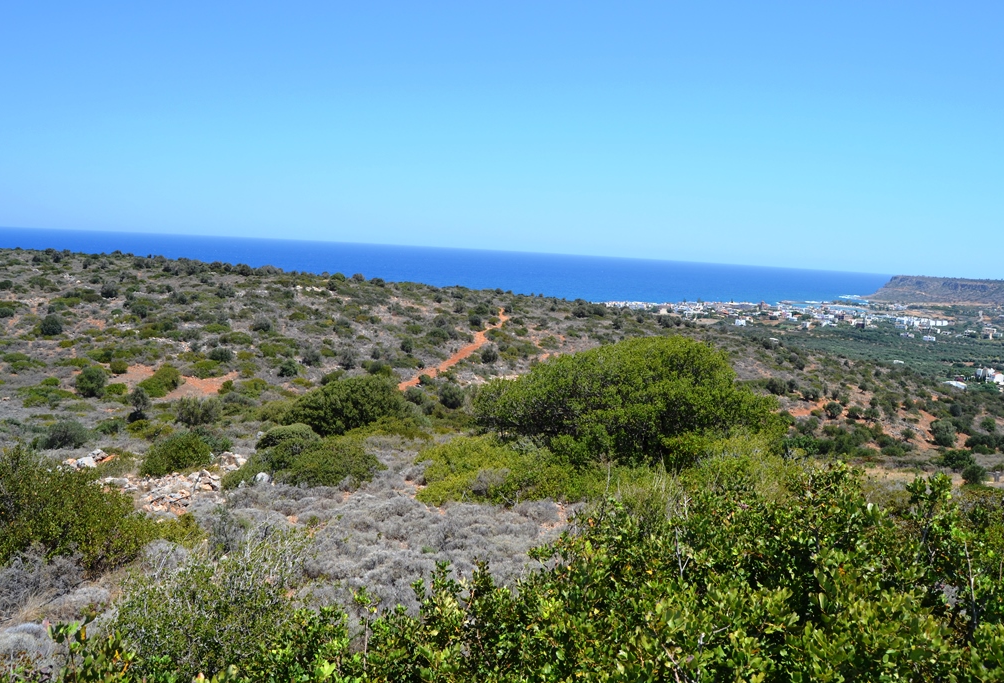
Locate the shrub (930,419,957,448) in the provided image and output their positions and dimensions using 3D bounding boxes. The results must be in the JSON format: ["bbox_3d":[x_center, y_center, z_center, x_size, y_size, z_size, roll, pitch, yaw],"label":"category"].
[{"bbox_3d":[37.936,7.905,66.000,2.190,2.530,2.080,7,8,30],"label":"shrub"}]

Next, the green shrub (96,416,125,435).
[{"bbox_3d":[-13.252,2.843,26.000,0.930,0.600,0.880,-1,8,-27],"label":"green shrub"}]

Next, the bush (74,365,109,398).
[{"bbox_3d":[-18.171,1.771,34.000,1.500,1.400,1.400,-1,8,-28],"label":"bush"}]

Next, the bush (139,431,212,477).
[{"bbox_3d":[-7.864,2.698,18.500,1.750,1.090,1.660,0,7,-23],"label":"bush"}]

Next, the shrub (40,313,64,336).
[{"bbox_3d":[-37.537,-1.333,64.000,2.120,1.800,2.020,-1,8,-30],"label":"shrub"}]

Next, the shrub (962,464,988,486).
[{"bbox_3d":[36.987,10.467,60.000,2.000,1.650,1.850,7,8,32],"label":"shrub"}]

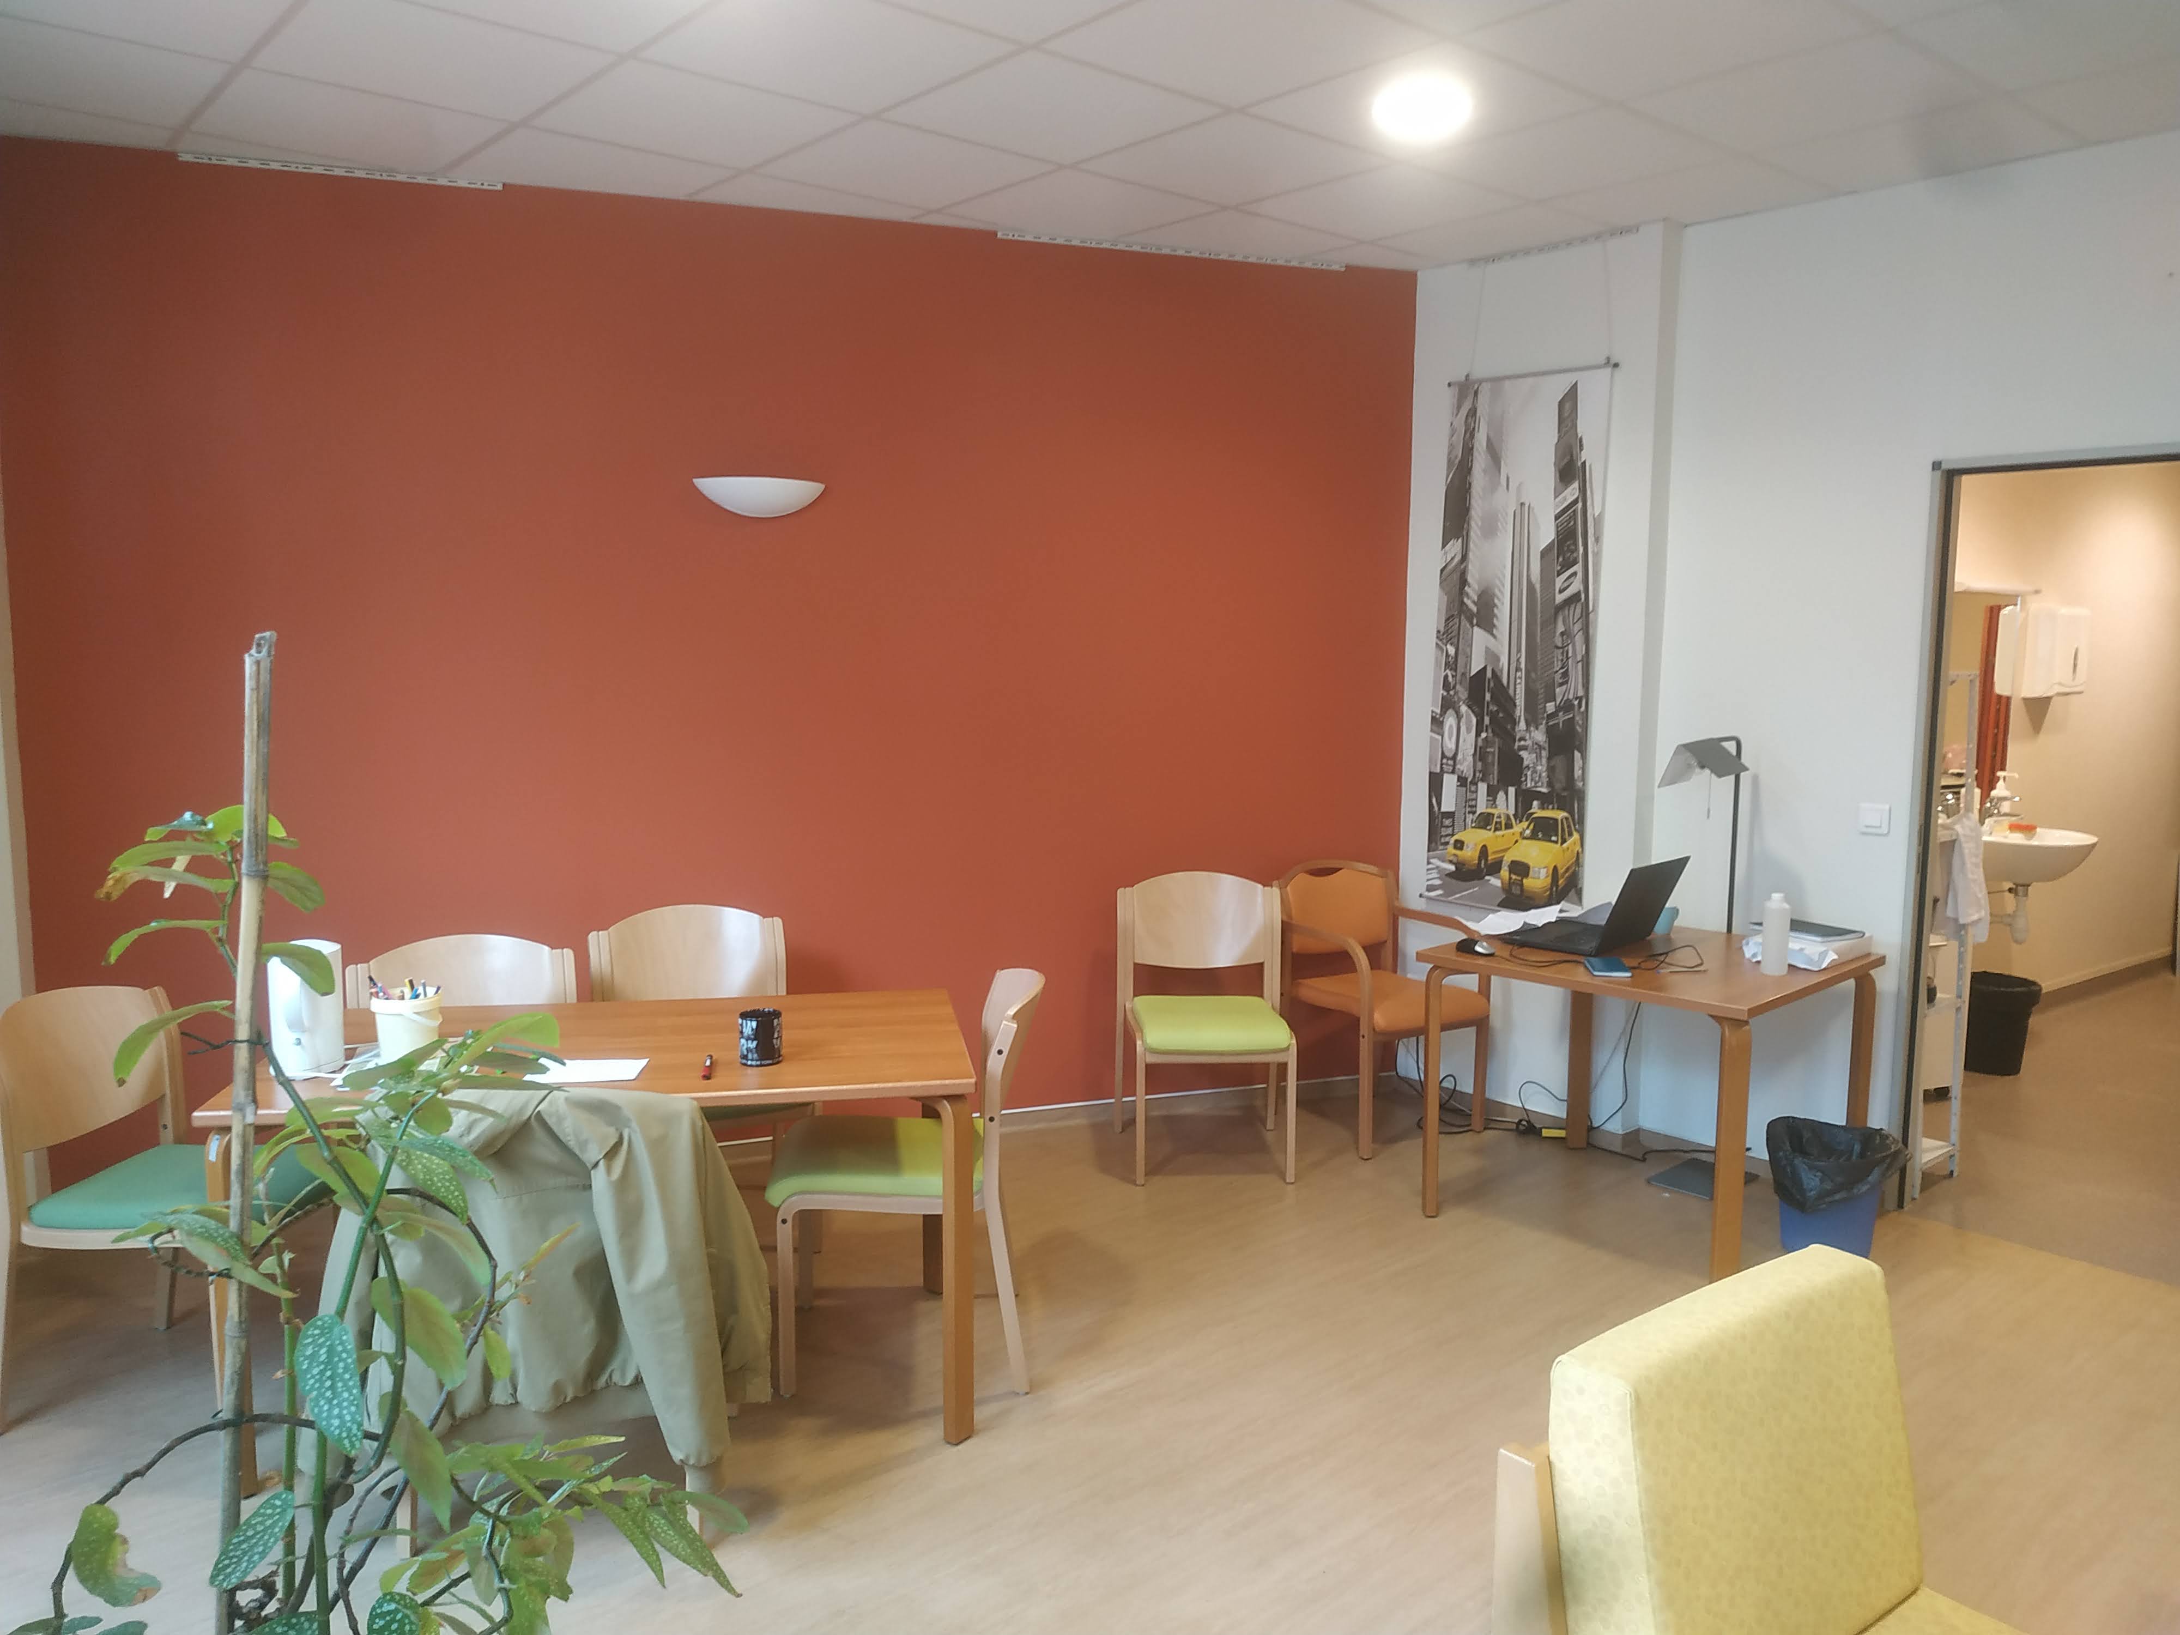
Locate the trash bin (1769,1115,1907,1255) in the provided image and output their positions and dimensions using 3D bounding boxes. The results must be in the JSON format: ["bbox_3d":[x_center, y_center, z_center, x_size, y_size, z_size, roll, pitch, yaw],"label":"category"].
[{"bbox_3d":[1.949,0.988,3.959,0.319,0.323,0.319,-6,10,-40],"label":"trash bin"}]

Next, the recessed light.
[{"bbox_3d":[0.744,-1.576,3.376,0.206,0.034,0.206,-6,10,-40],"label":"recessed light"}]

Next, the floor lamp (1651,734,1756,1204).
[{"bbox_3d":[1.795,0.431,4.390,0.377,1.309,0.211,-6,10,-40],"label":"floor lamp"}]

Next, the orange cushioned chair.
[{"bbox_3d":[0.936,0.588,4.939,0.555,0.855,0.540,-4,8,-33],"label":"orange cushioned chair"}]

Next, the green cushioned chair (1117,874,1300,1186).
[{"bbox_3d":[0.355,0.629,4.627,0.514,0.843,0.529,0,8,-3],"label":"green cushioned chair"}]

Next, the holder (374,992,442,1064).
[{"bbox_3d":[-1.355,0.417,2.995,0.130,0.131,0.130,-3,7,-25],"label":"holder"}]

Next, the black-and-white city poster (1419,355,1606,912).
[{"bbox_3d":[1.341,-0.541,4.807,0.020,1.686,0.613,-6,10,-40],"label":"black-and-white city poster"}]

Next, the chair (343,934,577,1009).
[{"bbox_3d":[-1.490,0.758,3.622,0.514,0.843,0.529,-3,8,-20],"label":"chair"}]

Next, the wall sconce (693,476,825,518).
[{"bbox_3d":[-0.929,-0.909,4.290,0.372,0.103,0.108,-3,8,-20],"label":"wall sconce"}]

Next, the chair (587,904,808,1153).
[{"bbox_3d":[-1.019,0.691,3.995,0.510,0.850,0.575,-2,7,-22],"label":"chair"}]

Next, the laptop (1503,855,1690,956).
[{"bbox_3d":[1.431,0.232,4.260,0.361,0.248,0.375,6,9,43],"label":"laptop"}]

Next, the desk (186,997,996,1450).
[{"bbox_3d":[-0.959,0.837,3.192,1.372,0.741,0.793,-1,6,-9],"label":"desk"}]

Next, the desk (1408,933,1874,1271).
[{"bbox_3d":[1.530,0.738,4.157,0.911,0.735,0.895,-6,9,-44],"label":"desk"}]

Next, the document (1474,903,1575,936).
[{"bbox_3d":[1.316,0.304,4.474,0.300,0.055,0.210,-6,9,-44],"label":"document"}]

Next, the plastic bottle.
[{"bbox_3d":[1.799,0.299,3.952,0.071,0.204,0.071,-6,10,-40],"label":"plastic bottle"}]

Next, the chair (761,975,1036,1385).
[{"bbox_3d":[-0.392,0.763,3.349,0.580,0.855,0.510,0,6,-3],"label":"chair"}]

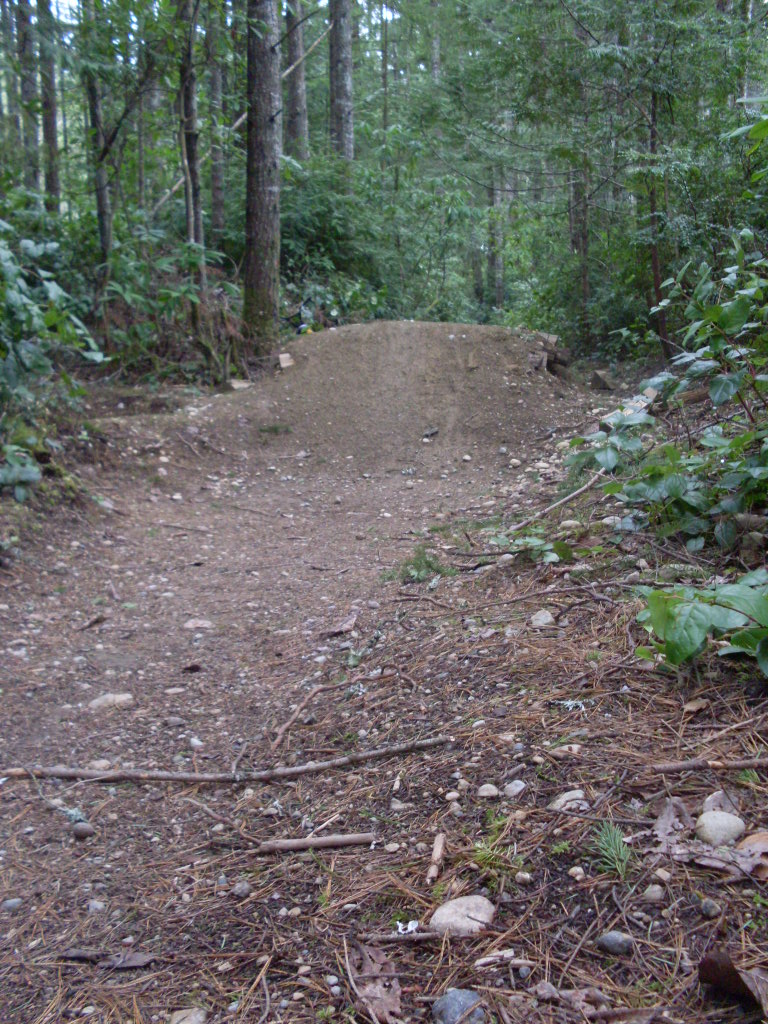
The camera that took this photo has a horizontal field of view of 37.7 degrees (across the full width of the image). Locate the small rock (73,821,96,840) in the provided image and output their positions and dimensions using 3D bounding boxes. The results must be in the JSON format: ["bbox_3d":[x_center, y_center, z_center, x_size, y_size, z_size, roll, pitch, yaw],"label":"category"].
[{"bbox_3d":[-0.343,0.364,1.286,0.025,0.020,0.023,-2,7,-15],"label":"small rock"}]

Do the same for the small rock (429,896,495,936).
[{"bbox_3d":[0.073,0.379,1.056,0.061,0.037,0.048,0,6,4],"label":"small rock"}]

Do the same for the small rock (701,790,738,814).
[{"bbox_3d":[0.390,0.340,1.301,0.043,0.036,0.032,2,7,17],"label":"small rock"}]

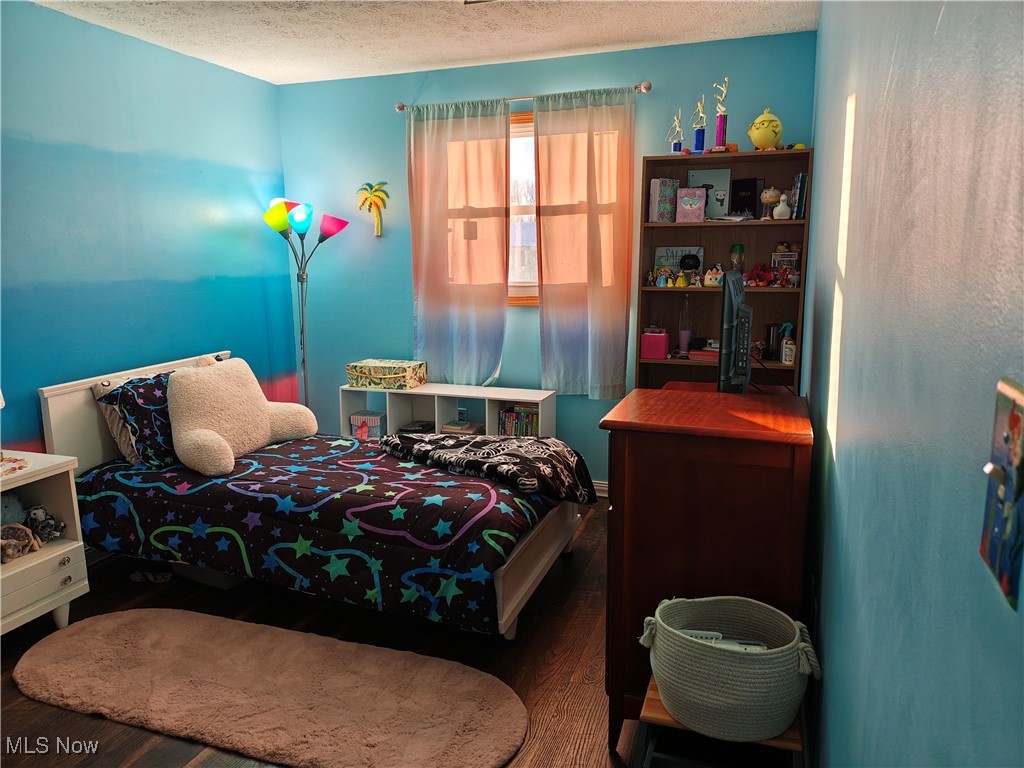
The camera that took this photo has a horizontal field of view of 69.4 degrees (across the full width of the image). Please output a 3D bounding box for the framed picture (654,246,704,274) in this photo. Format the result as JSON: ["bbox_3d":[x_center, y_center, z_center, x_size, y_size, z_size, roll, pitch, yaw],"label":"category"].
[{"bbox_3d":[0.869,-0.609,3.841,0.250,0.200,0.020,3,4,19],"label":"framed picture"}]

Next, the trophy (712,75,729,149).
[{"bbox_3d":[0.991,-1.277,3.512,0.078,0.348,0.070,3,10,19],"label":"trophy"}]

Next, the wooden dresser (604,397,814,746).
[{"bbox_3d":[0.557,0.532,2.156,0.510,0.940,0.520,3,10,19],"label":"wooden dresser"}]

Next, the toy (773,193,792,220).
[{"bbox_3d":[1.276,-0.834,3.483,0.085,0.128,0.085,3,10,19],"label":"toy"}]

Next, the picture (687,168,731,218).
[{"bbox_3d":[0.984,-0.936,3.680,0.207,0.265,0.020,4,2,23],"label":"picture"}]

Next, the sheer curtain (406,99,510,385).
[{"bbox_3d":[-0.303,-0.774,4.222,0.605,1.600,0.080,3,10,19],"label":"sheer curtain"}]

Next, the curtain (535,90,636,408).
[{"bbox_3d":[0.389,-0.725,3.989,0.530,1.620,0.080,3,10,19],"label":"curtain"}]

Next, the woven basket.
[{"bbox_3d":[0.478,0.630,1.656,0.385,0.232,0.250,3,11,19],"label":"woven basket"}]

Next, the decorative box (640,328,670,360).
[{"bbox_3d":[0.727,-0.206,3.778,0.124,0.146,0.140,3,11,19],"label":"decorative box"}]

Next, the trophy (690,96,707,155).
[{"bbox_3d":[0.898,-1.246,3.560,0.076,0.273,0.070,3,10,19],"label":"trophy"}]

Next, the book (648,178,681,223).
[{"bbox_3d":[0.753,-0.903,3.660,0.121,0.210,0.071,-6,12,-28],"label":"book"}]

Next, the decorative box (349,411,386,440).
[{"bbox_3d":[-0.843,0.242,4.418,0.190,0.118,0.130,3,11,19],"label":"decorative box"}]

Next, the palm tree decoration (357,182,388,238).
[{"bbox_3d":[-0.832,-1.043,4.429,0.210,0.322,0.030,3,10,19],"label":"palm tree decoration"}]

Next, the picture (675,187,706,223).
[{"bbox_3d":[0.872,-0.874,3.612,0.150,0.172,0.030,3,6,19],"label":"picture"}]

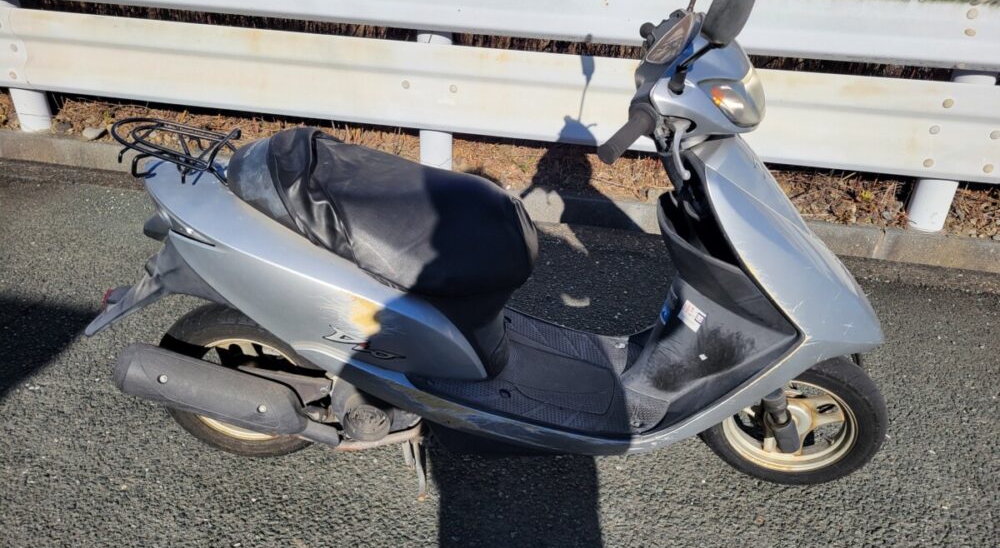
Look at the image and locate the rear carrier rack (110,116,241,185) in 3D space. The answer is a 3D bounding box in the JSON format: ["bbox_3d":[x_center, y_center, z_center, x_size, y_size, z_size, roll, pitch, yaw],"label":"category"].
[{"bbox_3d":[-0.599,-0.222,1.378,0.230,0.100,0.170,1,29,-1],"label":"rear carrier rack"}]

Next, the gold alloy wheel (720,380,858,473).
[{"bbox_3d":[0.643,0.323,1.678,0.277,0.277,0.075,8,36,11],"label":"gold alloy wheel"}]

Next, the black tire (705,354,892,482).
[{"bbox_3d":[0.643,0.323,1.678,0.408,0.408,0.090,8,36,11],"label":"black tire"}]

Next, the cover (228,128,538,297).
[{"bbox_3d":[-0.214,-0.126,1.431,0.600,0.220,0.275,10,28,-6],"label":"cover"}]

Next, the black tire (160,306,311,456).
[{"bbox_3d":[-0.542,0.237,1.631,0.408,0.408,0.090,1,29,-1],"label":"black tire"}]

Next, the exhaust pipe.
[{"bbox_3d":[-0.532,0.246,1.487,0.436,0.125,0.120,19,27,-10],"label":"exhaust pipe"}]

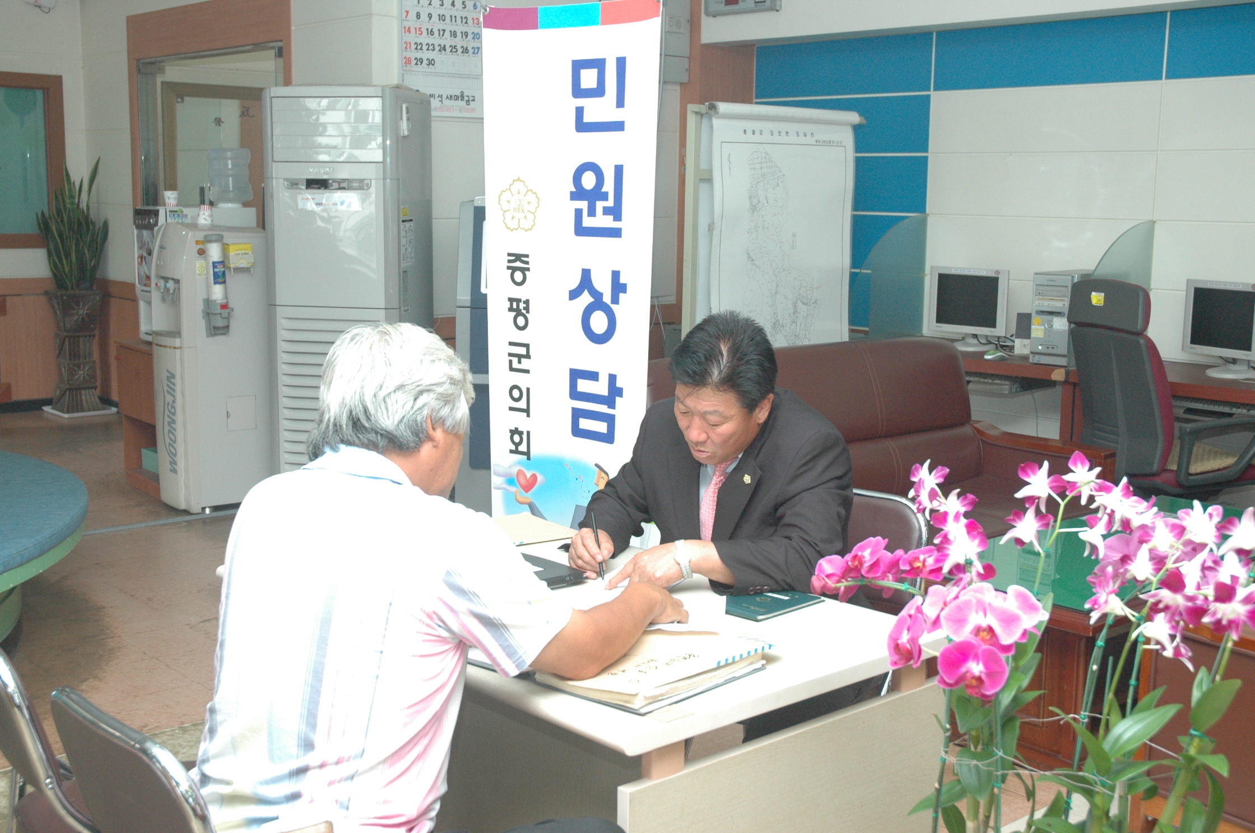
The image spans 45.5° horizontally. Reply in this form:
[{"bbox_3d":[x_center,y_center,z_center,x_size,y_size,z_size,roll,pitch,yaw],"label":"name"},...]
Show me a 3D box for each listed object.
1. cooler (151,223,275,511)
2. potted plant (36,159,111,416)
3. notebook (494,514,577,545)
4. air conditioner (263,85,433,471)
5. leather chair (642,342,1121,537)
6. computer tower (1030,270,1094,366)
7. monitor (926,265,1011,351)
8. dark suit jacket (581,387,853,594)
[{"bbox_3d":[-1.830,-0.230,6.697,0.440,1.240,0.350,-7,12,-41],"label":"cooler"},{"bbox_3d":[-3.427,-0.805,9.262,0.420,1.540,0.420,-7,12,-41],"label":"potted plant"},{"bbox_3d":[-0.265,0.237,3.031,0.290,0.025,0.230,-5,11,-35],"label":"notebook"},{"bbox_3d":[-1.223,-0.512,6.656,0.600,1.825,0.410,2,9,11],"label":"air conditioner"},{"bbox_3d":[0.698,0.284,4.675,1.820,0.900,0.820,-7,12,-41],"label":"leather chair"},{"bbox_3d":[1.904,-0.422,6.363,0.176,0.375,0.421,9,12,43],"label":"computer tower"},{"bbox_3d":[1.580,-0.490,6.809,0.390,0.366,0.190,8,12,41],"label":"monitor"},{"bbox_3d":[0.215,0.222,2.991,0.550,0.580,0.550,6,10,31],"label":"dark suit jacket"}]

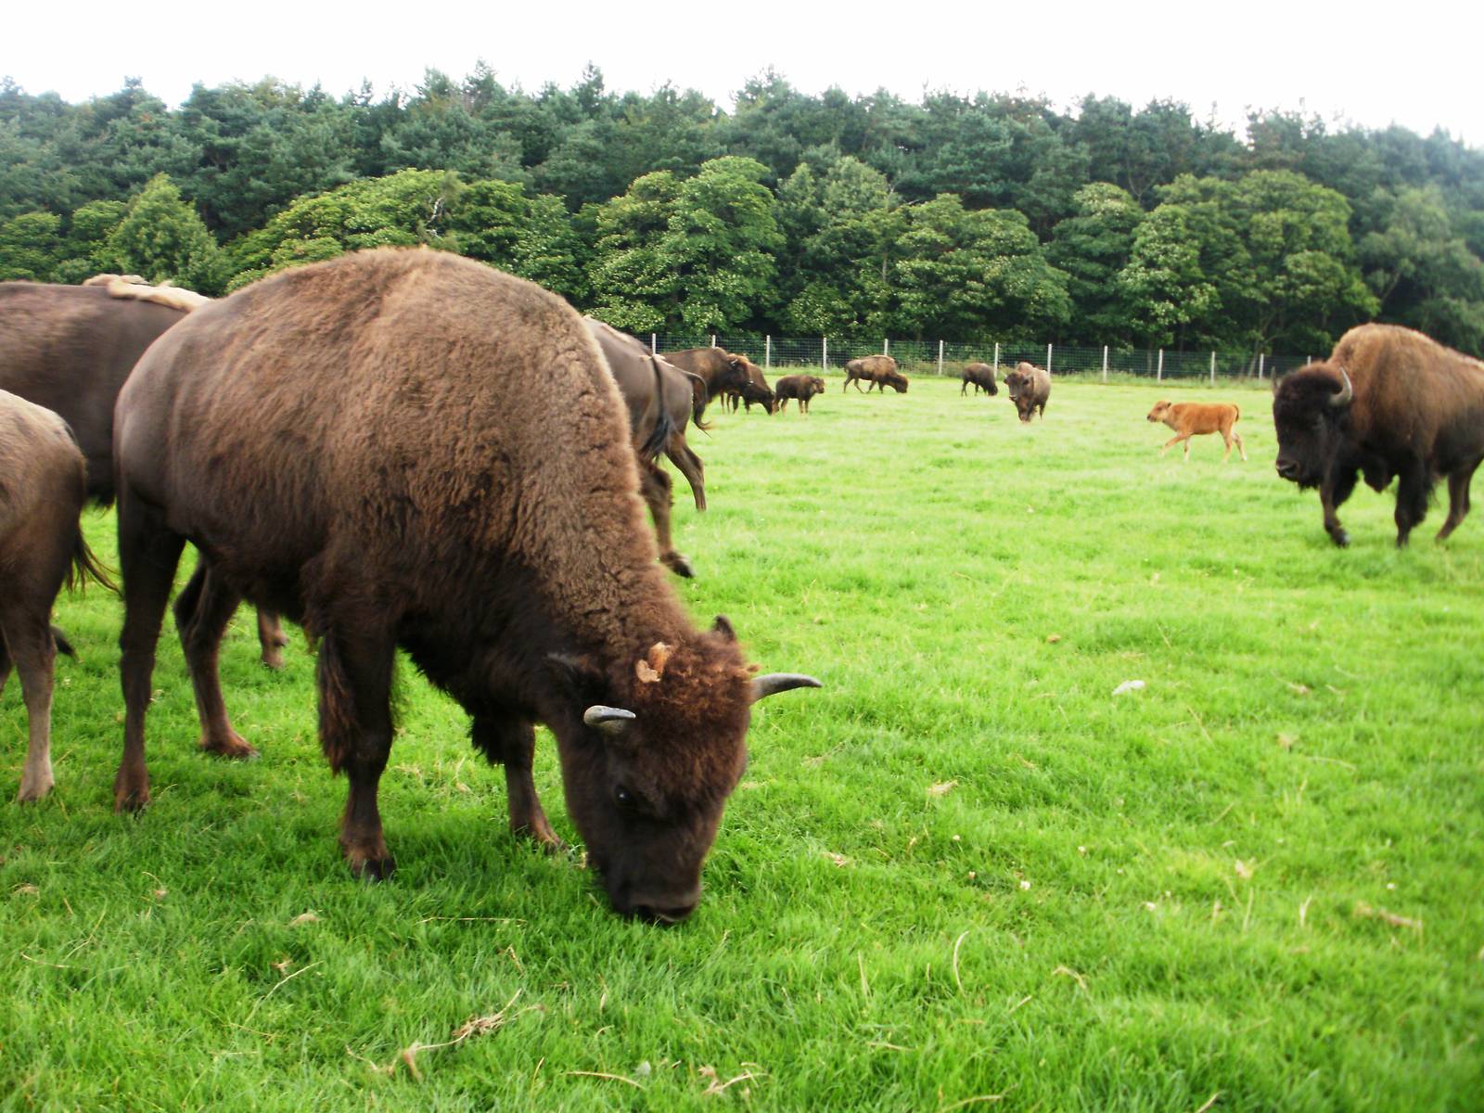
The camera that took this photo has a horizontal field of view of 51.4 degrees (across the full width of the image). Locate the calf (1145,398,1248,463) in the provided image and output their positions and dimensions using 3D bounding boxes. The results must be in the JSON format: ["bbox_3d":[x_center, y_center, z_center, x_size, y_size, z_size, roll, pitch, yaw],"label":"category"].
[{"bbox_3d":[5.985,-1.647,20.300,1.240,0.790,0.360,3,8,7],"label":"calf"}]

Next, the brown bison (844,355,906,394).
[{"bbox_3d":[4.468,-6.093,51.500,2.100,1.260,0.620,3,8,10],"label":"brown bison"}]

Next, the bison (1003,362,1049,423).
[{"bbox_3d":[6.246,-3.618,33.800,0.640,1.280,1.950,5,8,23],"label":"bison"}]

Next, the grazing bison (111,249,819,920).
[{"bbox_3d":[-0.828,-0.010,4.015,2.000,1.550,0.720,7,9,33],"label":"grazing bison"}]

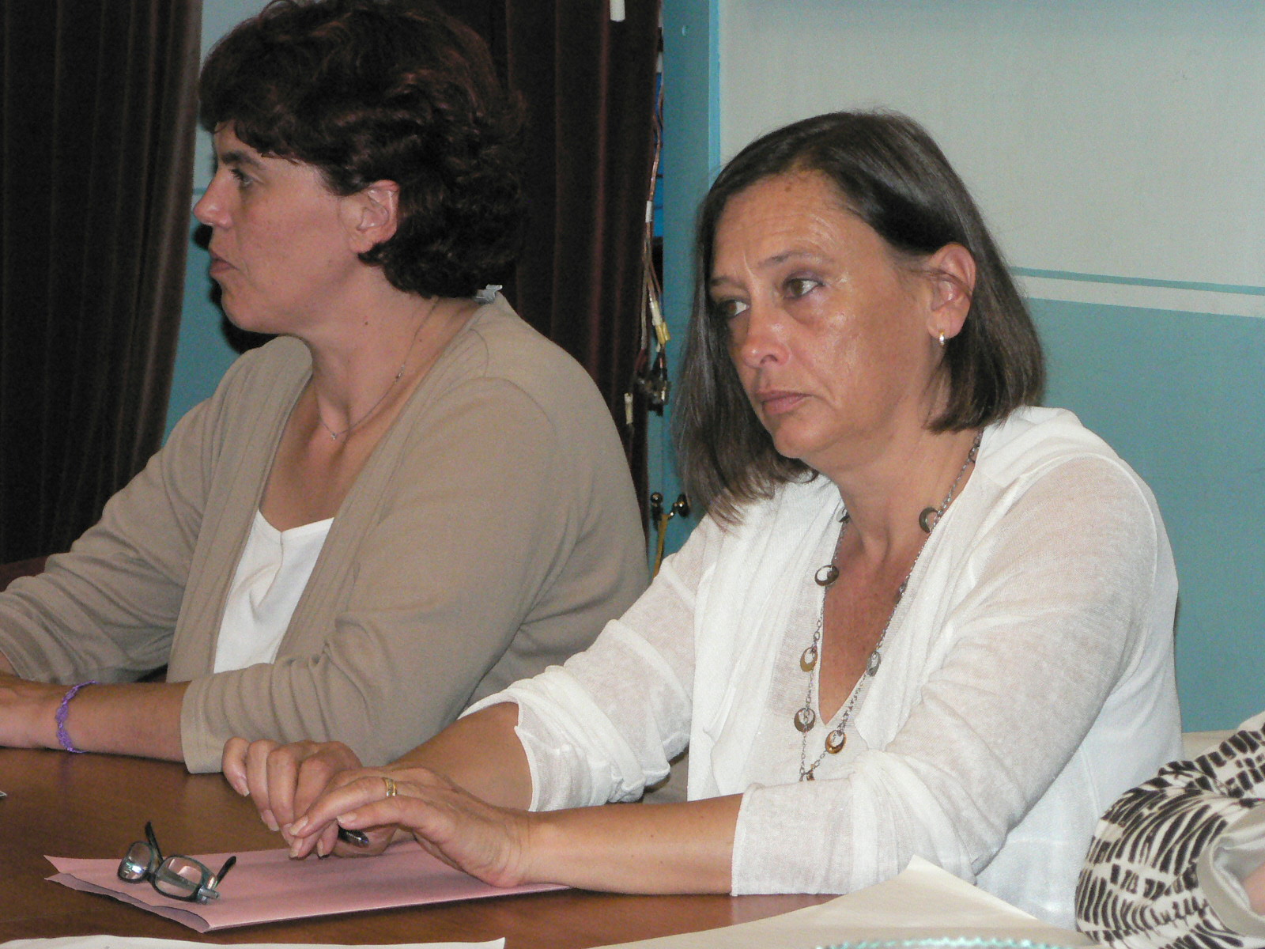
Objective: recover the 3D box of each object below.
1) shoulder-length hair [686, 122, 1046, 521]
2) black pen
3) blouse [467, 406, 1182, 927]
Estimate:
[{"bbox_3d":[0.152,-0.104,3.580,0.220,0.270,0.230,-4,4,44],"label":"shoulder-length hair"},{"bbox_3d":[-0.201,0.226,3.486,0.011,0.011,0.138,-5,10,-28],"label":"black pen"},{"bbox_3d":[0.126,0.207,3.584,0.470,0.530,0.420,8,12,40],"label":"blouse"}]

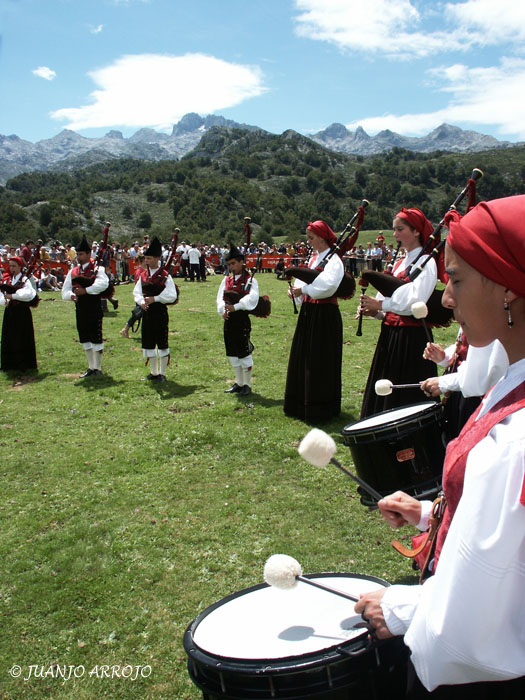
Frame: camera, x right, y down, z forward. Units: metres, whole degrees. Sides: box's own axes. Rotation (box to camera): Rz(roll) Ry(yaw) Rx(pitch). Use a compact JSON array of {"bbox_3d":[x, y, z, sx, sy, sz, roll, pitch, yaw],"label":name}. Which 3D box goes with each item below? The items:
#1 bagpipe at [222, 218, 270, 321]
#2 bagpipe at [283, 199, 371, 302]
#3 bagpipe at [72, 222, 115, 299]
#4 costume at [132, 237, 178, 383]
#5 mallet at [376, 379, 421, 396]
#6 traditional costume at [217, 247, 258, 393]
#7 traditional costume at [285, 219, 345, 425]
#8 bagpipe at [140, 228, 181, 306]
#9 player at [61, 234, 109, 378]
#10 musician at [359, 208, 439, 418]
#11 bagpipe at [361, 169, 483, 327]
[{"bbox_3d":[-0.161,-0.822,5.694,0.380,1.016,0.500,6,12,32],"label":"bagpipe"},{"bbox_3d":[0.530,-0.767,4.617,0.640,0.909,0.380,-4,11,-20],"label":"bagpipe"},{"bbox_3d":[-2.006,-1.045,6.721,0.400,0.915,0.520,4,11,20],"label":"bagpipe"},{"bbox_3d":[-1.234,-0.462,6.469,0.480,1.638,0.420,3,11,17],"label":"costume"},{"bbox_3d":[0.585,0.144,2.209,0.300,0.070,0.070,0,10,-2],"label":"mallet"},{"bbox_3d":[-0.258,-0.312,5.835,0.460,1.544,0.420,6,12,32],"label":"traditional costume"},{"bbox_3d":[0.444,-0.225,4.835,0.540,1.719,0.500,-4,11,-20],"label":"traditional costume"},{"bbox_3d":[-1.142,-0.913,6.338,0.380,0.876,0.520,3,11,17],"label":"bagpipe"},{"bbox_3d":[-2.151,-0.533,6.862,0.500,1.699,0.440,4,11,20],"label":"player"},{"bbox_3d":[0.811,0.001,3.474,0.580,1.690,0.540,-2,10,-13],"label":"musician"},{"bbox_3d":[0.908,-0.554,3.253,0.680,0.940,0.380,-2,10,-13],"label":"bagpipe"}]

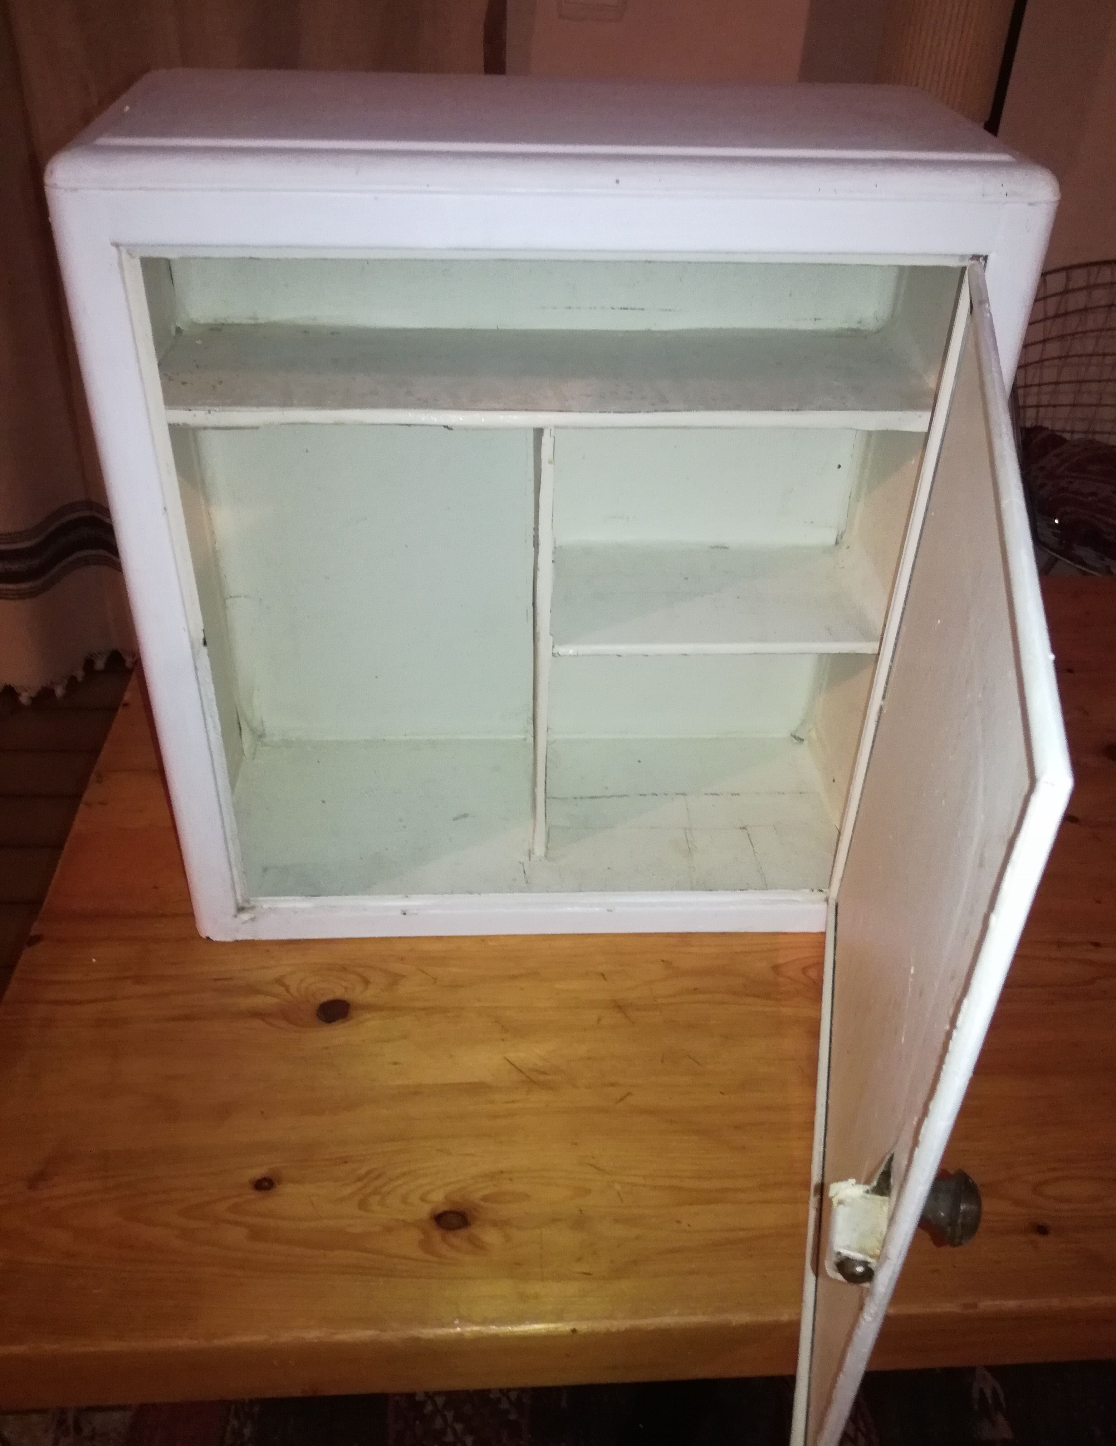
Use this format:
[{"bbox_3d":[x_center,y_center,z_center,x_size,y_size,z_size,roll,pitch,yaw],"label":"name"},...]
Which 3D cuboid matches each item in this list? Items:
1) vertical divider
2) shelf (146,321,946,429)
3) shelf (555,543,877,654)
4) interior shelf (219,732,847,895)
[{"bbox_3d":[-0.013,-0.077,0.808,0.008,0.326,0.144,-1,36,-3],"label":"vertical divider"},{"bbox_3d":[-0.009,-0.213,0.709,0.459,0.011,0.147,-1,36,-3],"label":"shelf"},{"bbox_3d":[0.103,-0.088,0.811,0.225,0.008,0.139,-1,36,-3],"label":"shelf"},{"bbox_3d":[-0.017,0.072,0.891,0.459,0.013,0.182,-1,36,-3],"label":"interior shelf"}]

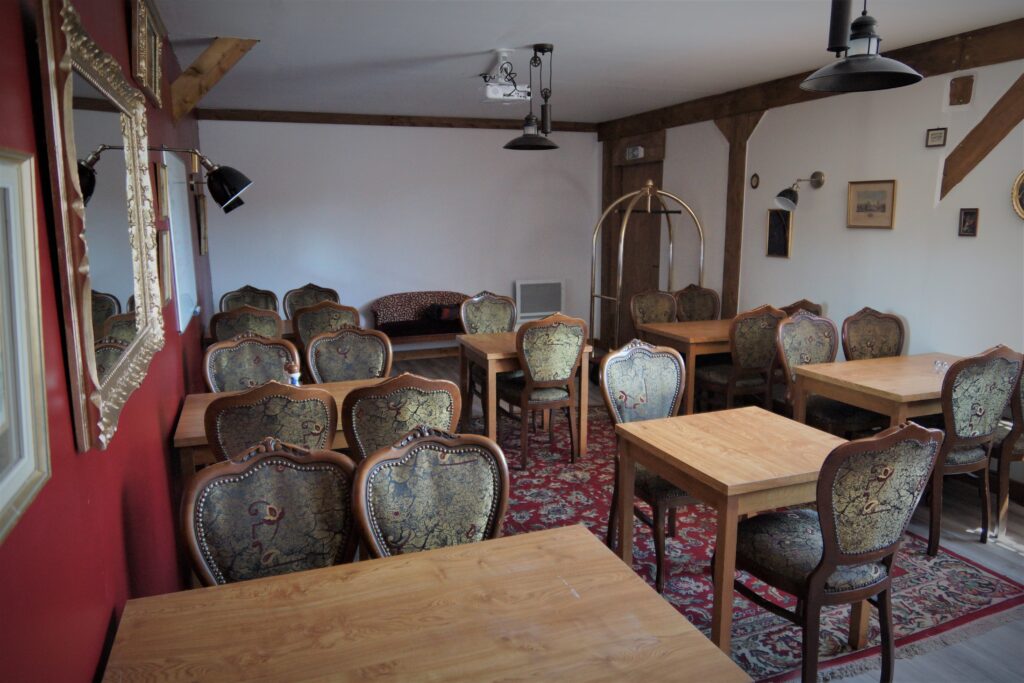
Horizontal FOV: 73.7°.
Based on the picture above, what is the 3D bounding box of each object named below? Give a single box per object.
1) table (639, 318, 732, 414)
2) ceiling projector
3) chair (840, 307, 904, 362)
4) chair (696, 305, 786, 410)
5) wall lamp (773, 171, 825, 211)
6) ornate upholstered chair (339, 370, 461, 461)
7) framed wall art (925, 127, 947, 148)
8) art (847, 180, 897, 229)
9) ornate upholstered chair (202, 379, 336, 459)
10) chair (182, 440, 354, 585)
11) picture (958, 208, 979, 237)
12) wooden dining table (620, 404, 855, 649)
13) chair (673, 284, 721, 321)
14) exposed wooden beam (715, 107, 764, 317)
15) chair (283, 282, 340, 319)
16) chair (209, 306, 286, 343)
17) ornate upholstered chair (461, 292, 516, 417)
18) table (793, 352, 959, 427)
[{"bbox_3d":[1.610,0.256,5.190,1.110,0.755,0.695,-5,11,-20],"label":"table"},{"bbox_3d":[-0.029,-1.612,4.172,0.270,0.310,0.235,-3,11,-16],"label":"ceiling projector"},{"bbox_3d":[2.381,0.322,4.219,0.490,1.000,0.590,-4,11,-21],"label":"chair"},{"bbox_3d":[1.598,0.211,4.838,0.490,1.000,0.560,-6,12,-28],"label":"chair"},{"bbox_3d":[2.096,-1.103,4.978,0.300,0.270,0.140,-4,11,-21],"label":"wall lamp"},{"bbox_3d":[-0.500,0.564,2.996,0.490,1.000,0.575,-5,11,-20],"label":"ornate upholstered chair"},{"bbox_3d":[2.547,-1.224,4.105,0.018,0.117,0.132,-4,11,-21],"label":"framed wall art"},{"bbox_3d":[2.404,-0.918,4.594,0.025,0.312,0.370,-4,11,-21],"label":"art"},{"bbox_3d":[-0.953,0.591,2.861,0.490,1.000,0.590,-3,11,-16],"label":"ornate upholstered chair"},{"bbox_3d":[-0.557,0.808,1.688,0.490,1.000,0.590,-4,11,-21],"label":"chair"},{"bbox_3d":[2.643,-0.688,3.957,0.018,0.160,0.117,-4,11,-21],"label":"picture"},{"bbox_3d":[0.884,0.744,2.672,0.703,0.750,0.700,-4,11,-21],"label":"wooden dining table"},{"bbox_3d":[1.675,0.043,5.754,0.490,1.000,0.560,-4,11,-21],"label":"chair"},{"bbox_3d":[1.923,-0.704,5.918,0.130,2.410,0.660,-4,11,-21],"label":"exposed wooden beam"},{"bbox_3d":[-1.704,0.018,5.960,0.490,1.000,0.590,-4,11,-21],"label":"chair"},{"bbox_3d":[-1.898,0.193,5.028,0.490,1.000,0.590,-3,11,-16],"label":"chair"},{"bbox_3d":[-0.103,0.149,5.165,0.490,1.000,0.575,-5,11,-20],"label":"ornate upholstered chair"},{"bbox_3d":[2.219,0.531,3.767,1.110,0.750,0.690,-4,11,-21],"label":"table"}]

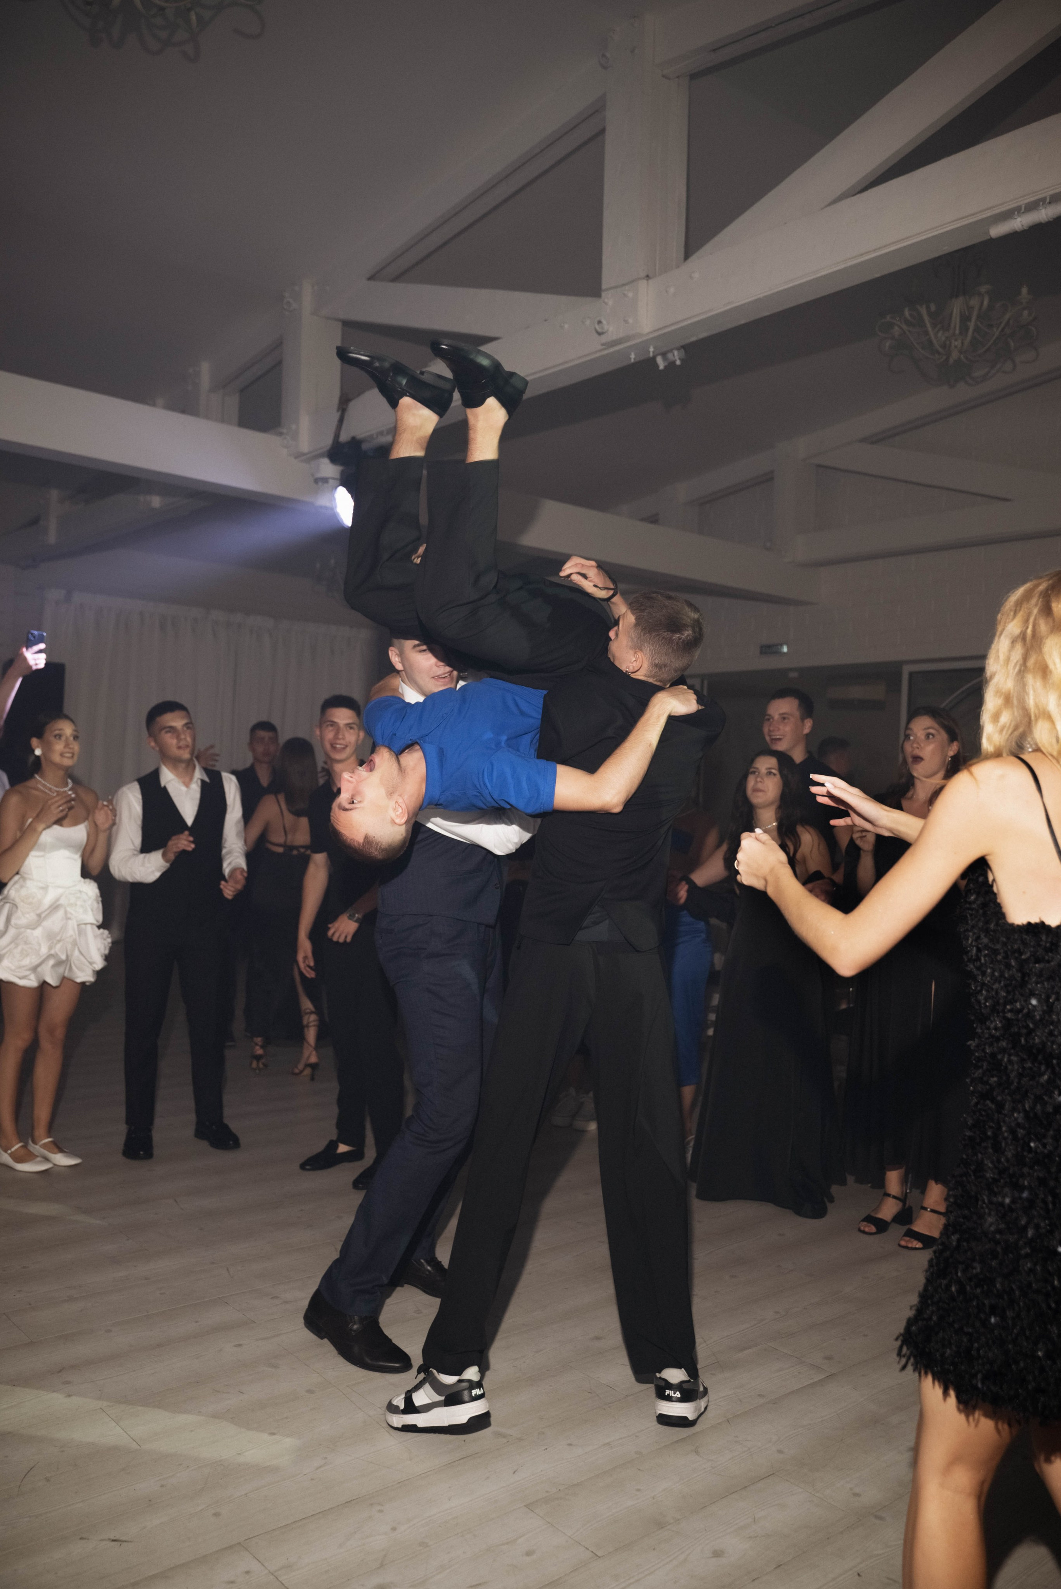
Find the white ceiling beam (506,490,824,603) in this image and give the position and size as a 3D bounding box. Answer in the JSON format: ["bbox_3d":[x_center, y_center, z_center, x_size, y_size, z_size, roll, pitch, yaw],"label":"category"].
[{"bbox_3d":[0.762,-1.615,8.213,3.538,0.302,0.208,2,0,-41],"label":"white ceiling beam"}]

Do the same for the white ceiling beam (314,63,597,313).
[{"bbox_3d":[-0.348,-2.603,5.570,0.187,0.193,2.186,2,-8,-41],"label":"white ceiling beam"}]

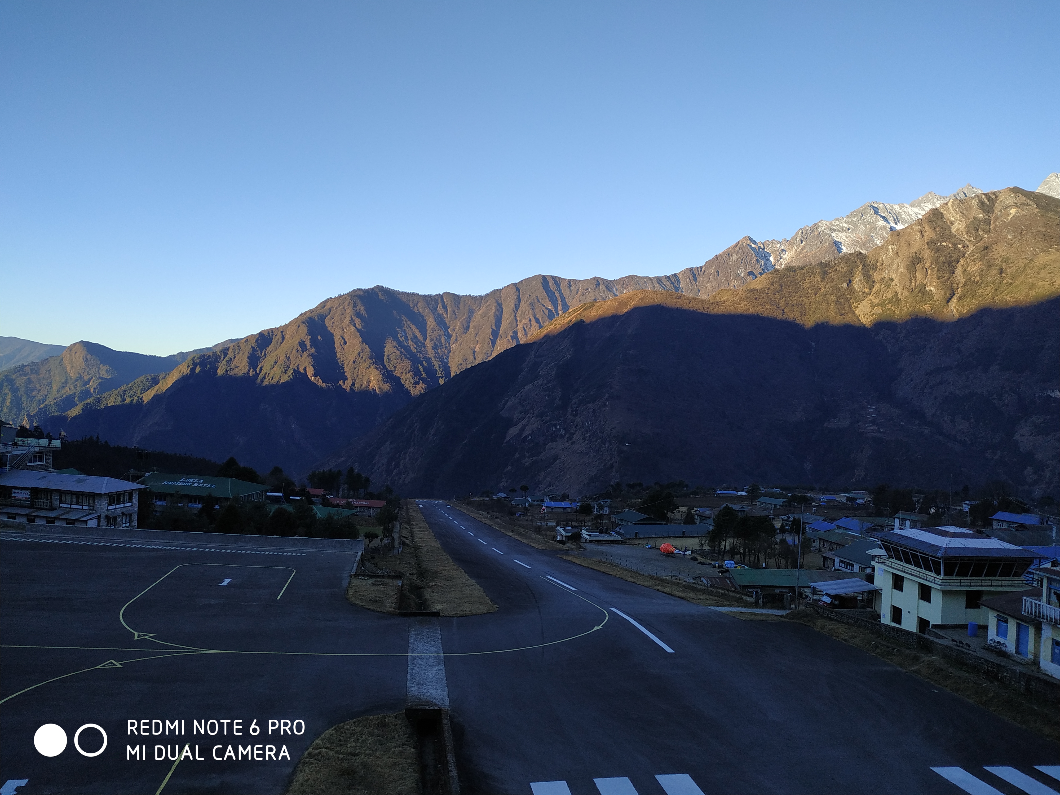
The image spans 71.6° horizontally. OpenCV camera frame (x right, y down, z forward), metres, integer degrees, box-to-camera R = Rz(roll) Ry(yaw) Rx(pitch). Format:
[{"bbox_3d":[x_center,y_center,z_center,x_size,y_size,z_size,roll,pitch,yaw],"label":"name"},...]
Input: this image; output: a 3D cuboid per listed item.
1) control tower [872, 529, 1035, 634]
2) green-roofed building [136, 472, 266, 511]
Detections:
[{"bbox_3d":[34.526,14.819,60.214,9.000,8.746,8.700,3,0,-8],"label":"control tower"},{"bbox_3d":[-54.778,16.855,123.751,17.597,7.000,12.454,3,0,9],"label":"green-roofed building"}]

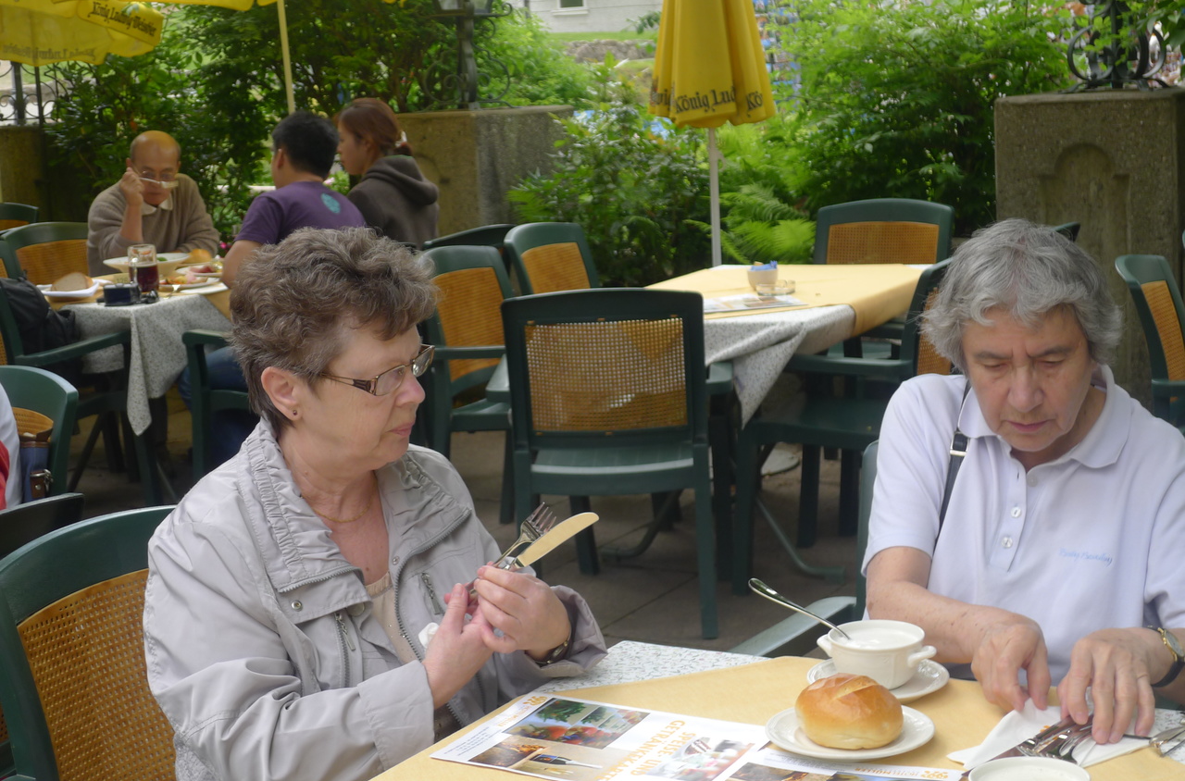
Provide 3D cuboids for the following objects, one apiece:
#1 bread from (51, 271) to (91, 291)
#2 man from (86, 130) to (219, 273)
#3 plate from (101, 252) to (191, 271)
[{"bbox_3d":[-1.568,-0.332,6.172,0.115,0.063,0.090,-2,10,0],"label":"bread"},{"bbox_3d":[-1.338,-0.236,6.559,0.480,1.188,0.750,-5,11,-6],"label":"man"},{"bbox_3d":[-1.462,-0.407,6.728,0.280,0.060,0.280,-2,10,0],"label":"plate"}]

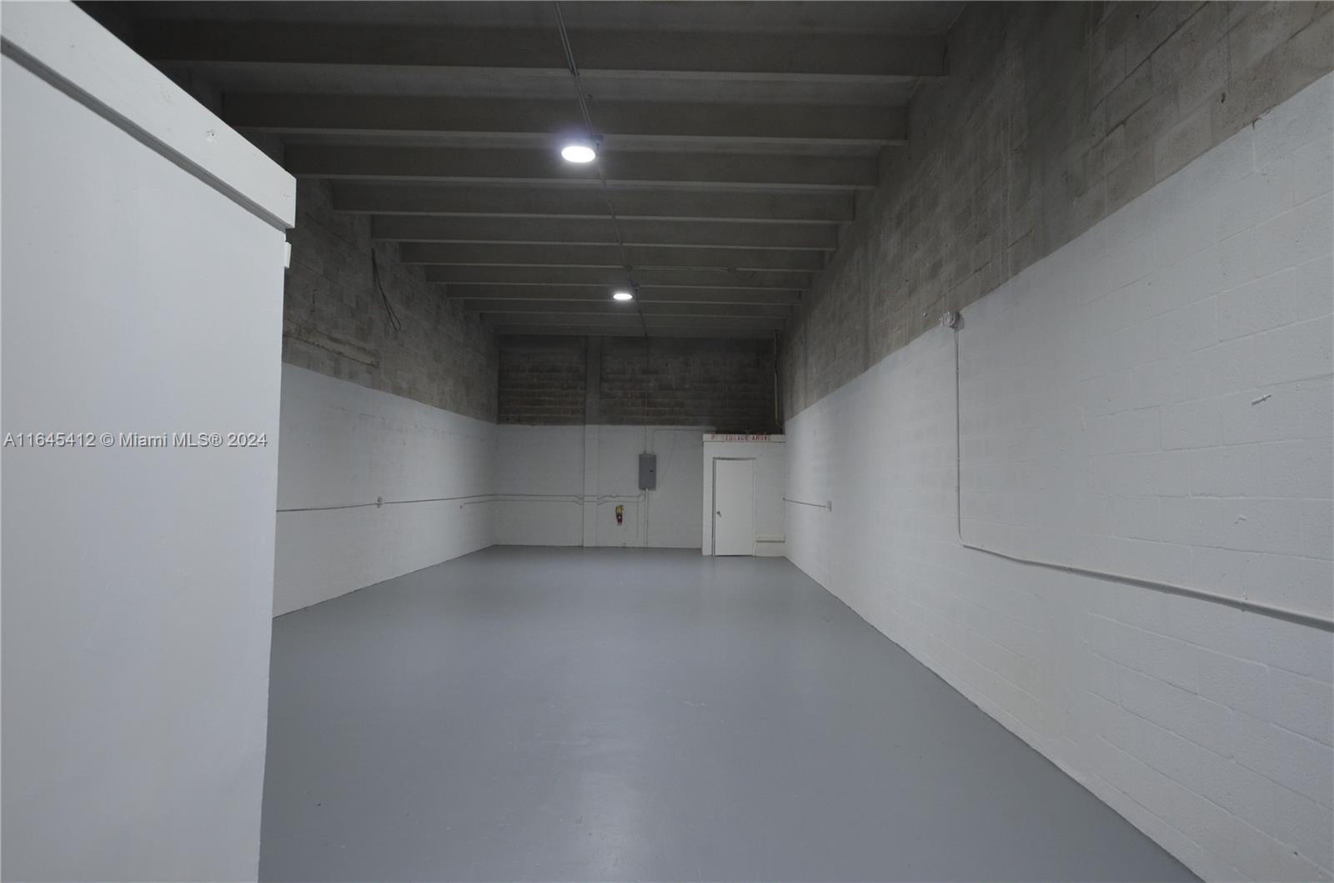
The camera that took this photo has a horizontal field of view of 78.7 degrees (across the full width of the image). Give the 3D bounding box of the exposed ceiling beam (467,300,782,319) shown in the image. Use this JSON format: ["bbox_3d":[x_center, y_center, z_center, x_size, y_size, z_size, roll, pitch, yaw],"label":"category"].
[{"bbox_3d":[-0.746,-2.752,16.441,6.671,0.343,0.142,1,-3,-1],"label":"exposed ceiling beam"}]

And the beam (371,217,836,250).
[{"bbox_3d":[-0.881,-2.997,11.665,6.675,0.343,0.142,1,-3,-1],"label":"beam"}]

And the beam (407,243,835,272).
[{"bbox_3d":[-0.847,-2.935,12.873,6.674,0.343,0.142,1,-3,-1],"label":"beam"}]

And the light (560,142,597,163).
[{"bbox_3d":[-0.868,-2.836,7.992,0.330,0.110,0.330,1,-3,-1],"label":"light"}]

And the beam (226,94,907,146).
[{"bbox_3d":[-0.984,-3.183,8.030,6.677,0.343,0.142,1,-3,-1],"label":"beam"}]

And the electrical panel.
[{"bbox_3d":[-0.456,0.716,19.250,0.390,0.850,0.120,1,-3,-1],"label":"electrical panel"}]

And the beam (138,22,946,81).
[{"bbox_3d":[-1.019,-3.247,6.781,6.678,0.343,0.142,1,-3,-1],"label":"beam"}]

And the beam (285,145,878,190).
[{"bbox_3d":[-0.949,-3.121,9.241,6.676,0.343,0.142,1,-3,-1],"label":"beam"}]

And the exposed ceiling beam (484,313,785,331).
[{"bbox_3d":[-0.710,-2.688,17.695,6.670,0.343,0.142,1,-3,-1],"label":"exposed ceiling beam"}]

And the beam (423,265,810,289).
[{"bbox_3d":[-0.812,-2.872,14.095,6.673,0.343,0.142,1,-3,-1],"label":"beam"}]

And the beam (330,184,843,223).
[{"bbox_3d":[-0.915,-3.058,10.471,6.675,0.343,0.142,1,-3,-1],"label":"beam"}]

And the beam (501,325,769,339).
[{"bbox_3d":[-0.676,-2.626,18.900,6.670,0.343,0.142,1,-3,-1],"label":"beam"}]

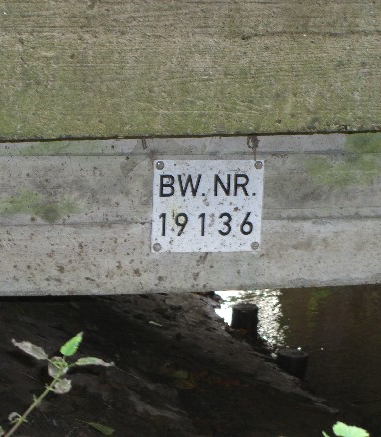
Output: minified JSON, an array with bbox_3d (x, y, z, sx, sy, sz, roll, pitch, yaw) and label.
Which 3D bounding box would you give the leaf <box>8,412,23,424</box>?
[{"bbox_3d":[-0.265,0.303,2.420,0.024,0.017,0.020,1,9,0],"label":"leaf"}]

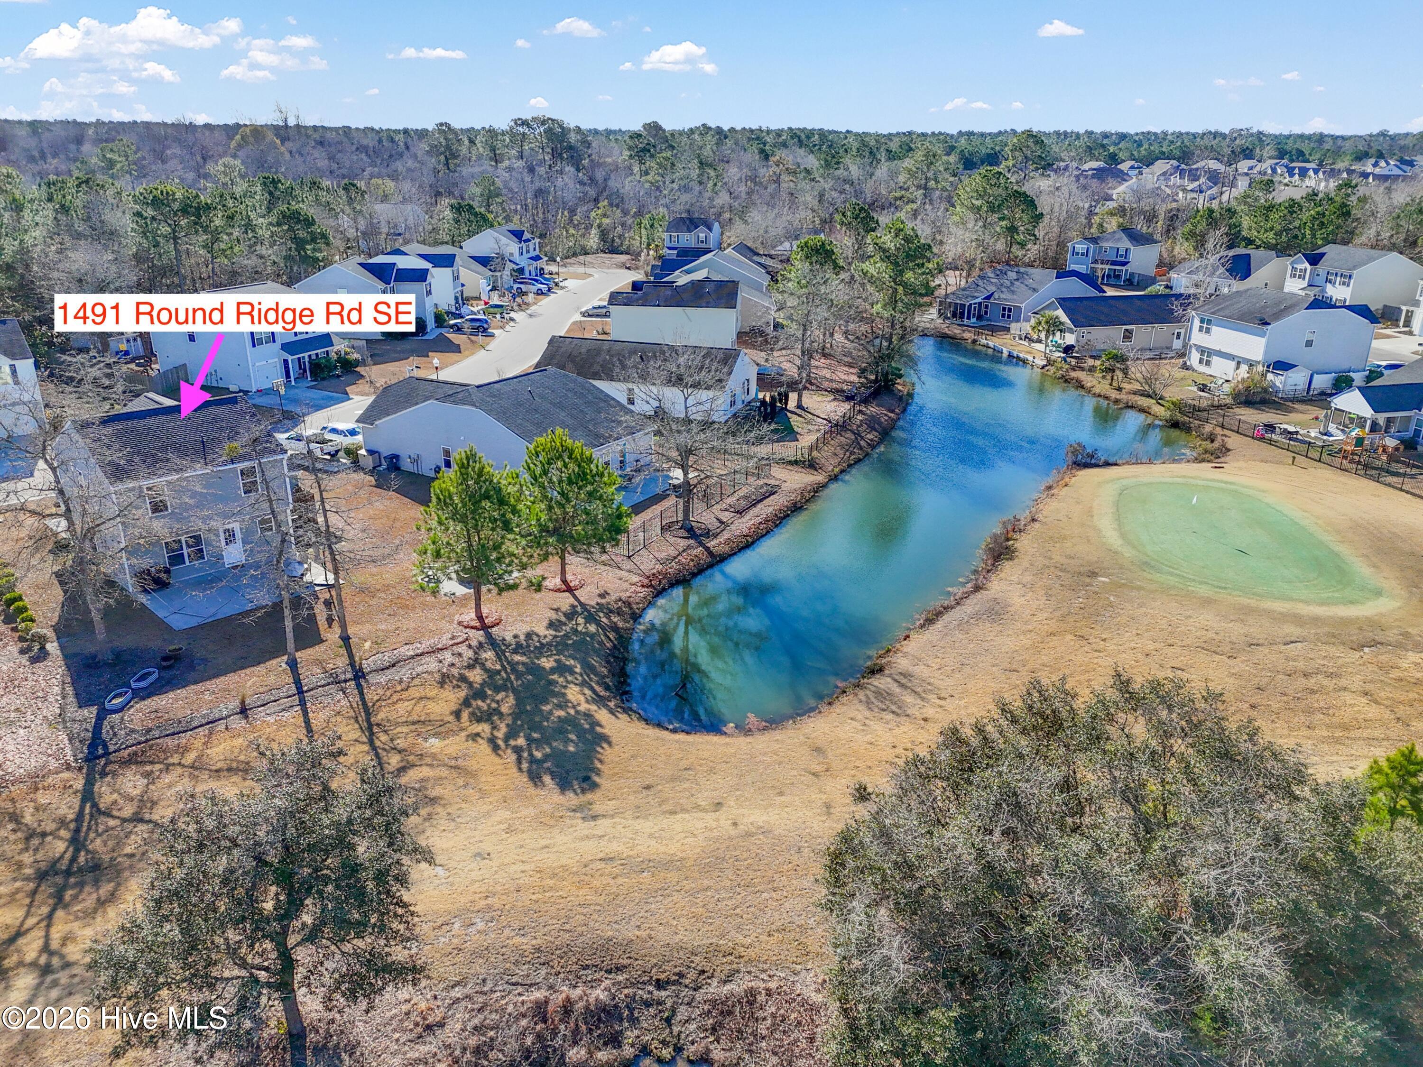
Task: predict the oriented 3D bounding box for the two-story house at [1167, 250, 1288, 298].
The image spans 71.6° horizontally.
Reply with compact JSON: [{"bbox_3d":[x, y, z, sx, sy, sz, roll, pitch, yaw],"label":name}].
[{"bbox_3d":[70.959,-35.730,134.205,16.700,5.600,10.100,-19,29,-38],"label":"two-story house"}]

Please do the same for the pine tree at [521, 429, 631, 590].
[{"bbox_3d":[-6.755,-1.183,47.417,5.290,7.990,5.290,-4,23,-9],"label":"pine tree"}]

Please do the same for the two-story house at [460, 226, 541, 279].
[{"bbox_3d":[-32.535,-44.800,156.856,10.600,7.800,10.000,3,22,6],"label":"two-story house"}]

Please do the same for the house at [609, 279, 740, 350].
[{"bbox_3d":[-3.663,-22.351,102.384,12.900,7.300,8.700,2,22,4],"label":"house"}]

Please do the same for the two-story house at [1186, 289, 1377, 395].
[{"bbox_3d":[54.504,-19.113,94.824,12.300,7.600,10.200,-5,23,-14],"label":"two-story house"}]

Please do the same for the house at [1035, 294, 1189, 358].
[{"bbox_3d":[44.603,-23.430,108.433,17.000,5.300,9.100,-6,23,-14],"label":"house"}]

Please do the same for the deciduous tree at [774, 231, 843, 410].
[{"bbox_3d":[7.558,-16.497,77.467,5.410,13.360,5.410,2,23,5],"label":"deciduous tree"}]

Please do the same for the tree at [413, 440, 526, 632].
[{"bbox_3d":[-10.751,0.107,43.821,4.890,8.350,4.890,-6,23,-14],"label":"tree"}]

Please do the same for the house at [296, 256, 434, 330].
[{"bbox_3d":[-37.928,-26.333,109.623,13.093,7.728,7.900,0,22,-2],"label":"house"}]

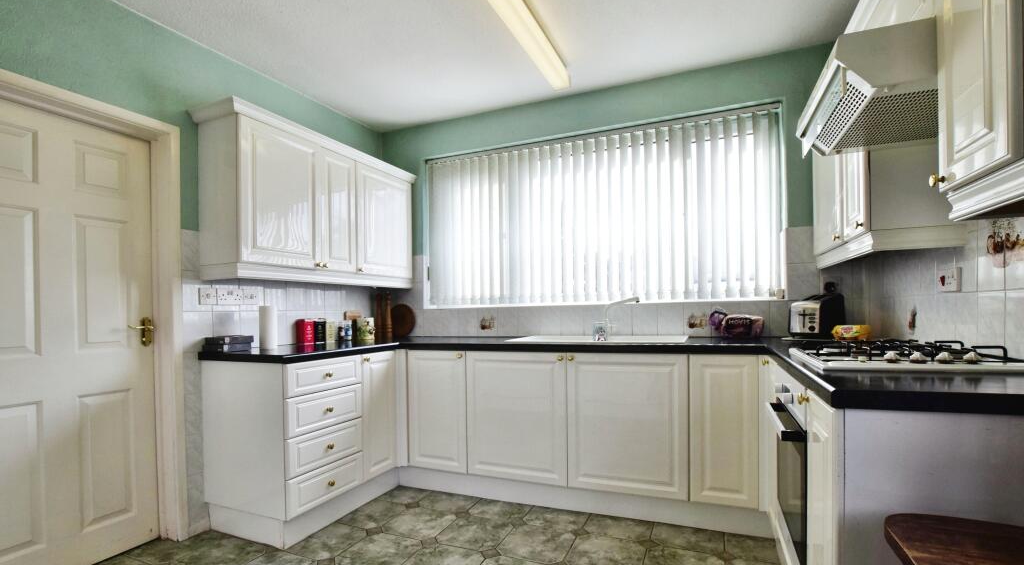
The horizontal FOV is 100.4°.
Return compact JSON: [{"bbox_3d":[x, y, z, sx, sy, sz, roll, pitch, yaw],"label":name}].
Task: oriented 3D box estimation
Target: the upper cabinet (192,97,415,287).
[{"bbox_3d":[-1.202,-0.418,2.774,0.343,0.872,1.497,-3,-4,22],"label":"upper cabinet"}]

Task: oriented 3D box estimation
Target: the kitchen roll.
[{"bbox_3d":[-1.397,0.261,2.446,0.102,0.240,0.102,-1,-3,0],"label":"kitchen roll"}]

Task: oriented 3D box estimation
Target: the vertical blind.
[{"bbox_3d":[0.463,-0.442,2.976,2.436,1.165,0.090,-3,-4,22],"label":"vertical blind"}]

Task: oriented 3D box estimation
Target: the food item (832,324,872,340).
[{"bbox_3d":[1.631,0.238,2.050,0.160,0.080,0.105,-4,-4,36],"label":"food item"}]

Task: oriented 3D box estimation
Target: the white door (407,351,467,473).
[{"bbox_3d":[-0.455,0.758,2.585,0.396,0.715,0.020,-2,-3,21],"label":"white door"}]

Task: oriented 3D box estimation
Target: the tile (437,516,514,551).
[{"bbox_3d":[-0.180,1.244,2.107,0.321,0.010,0.321,-3,-4,22],"label":"tile"}]

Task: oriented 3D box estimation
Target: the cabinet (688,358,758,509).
[{"bbox_3d":[1.113,0.719,2.289,0.295,0.706,0.576,-3,-4,22],"label":"cabinet"}]

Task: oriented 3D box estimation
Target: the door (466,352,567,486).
[{"bbox_3d":[0.015,0.738,2.400,0.596,0.715,0.020,-2,-3,21],"label":"door"}]

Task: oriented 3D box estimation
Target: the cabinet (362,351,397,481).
[{"bbox_3d":[-1.054,0.807,2.688,0.540,0.720,0.305,-3,-4,23],"label":"cabinet"}]

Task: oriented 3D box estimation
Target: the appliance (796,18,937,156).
[{"bbox_3d":[1.199,-0.560,1.270,0.480,0.145,0.600,-3,-4,23],"label":"appliance"}]

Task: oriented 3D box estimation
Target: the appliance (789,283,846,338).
[{"bbox_3d":[1.624,0.194,2.269,0.260,0.185,0.160,1,-4,-28],"label":"appliance"}]

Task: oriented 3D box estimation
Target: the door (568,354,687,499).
[{"bbox_3d":[0.578,0.718,2.190,0.596,0.715,0.020,-2,-3,21],"label":"door"}]

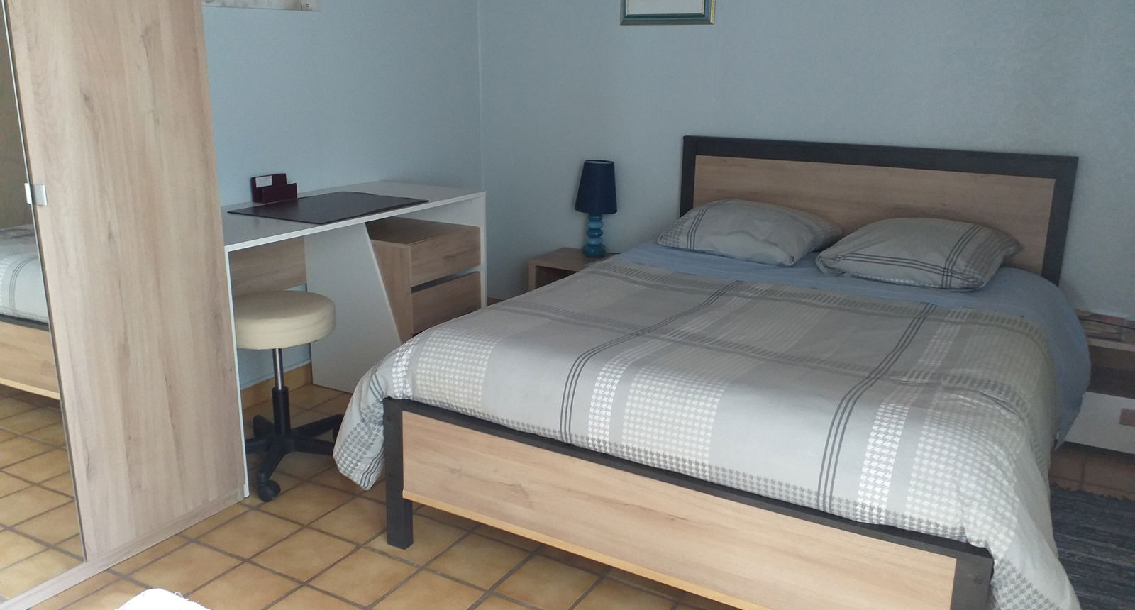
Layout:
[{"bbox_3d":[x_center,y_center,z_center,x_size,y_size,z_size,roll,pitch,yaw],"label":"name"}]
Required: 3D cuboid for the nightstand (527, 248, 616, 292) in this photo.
[{"bbox_3d":[0.099,0.007,3.971,0.460,0.438,0.332,10,18,30],"label":"nightstand"}]

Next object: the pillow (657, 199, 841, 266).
[{"bbox_3d":[0.691,-0.315,3.358,0.580,0.190,0.480,10,18,30],"label":"pillow"}]

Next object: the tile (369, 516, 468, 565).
[{"bbox_3d":[-0.414,0.651,2.351,0.195,0.010,0.195,9,17,28],"label":"tile"}]

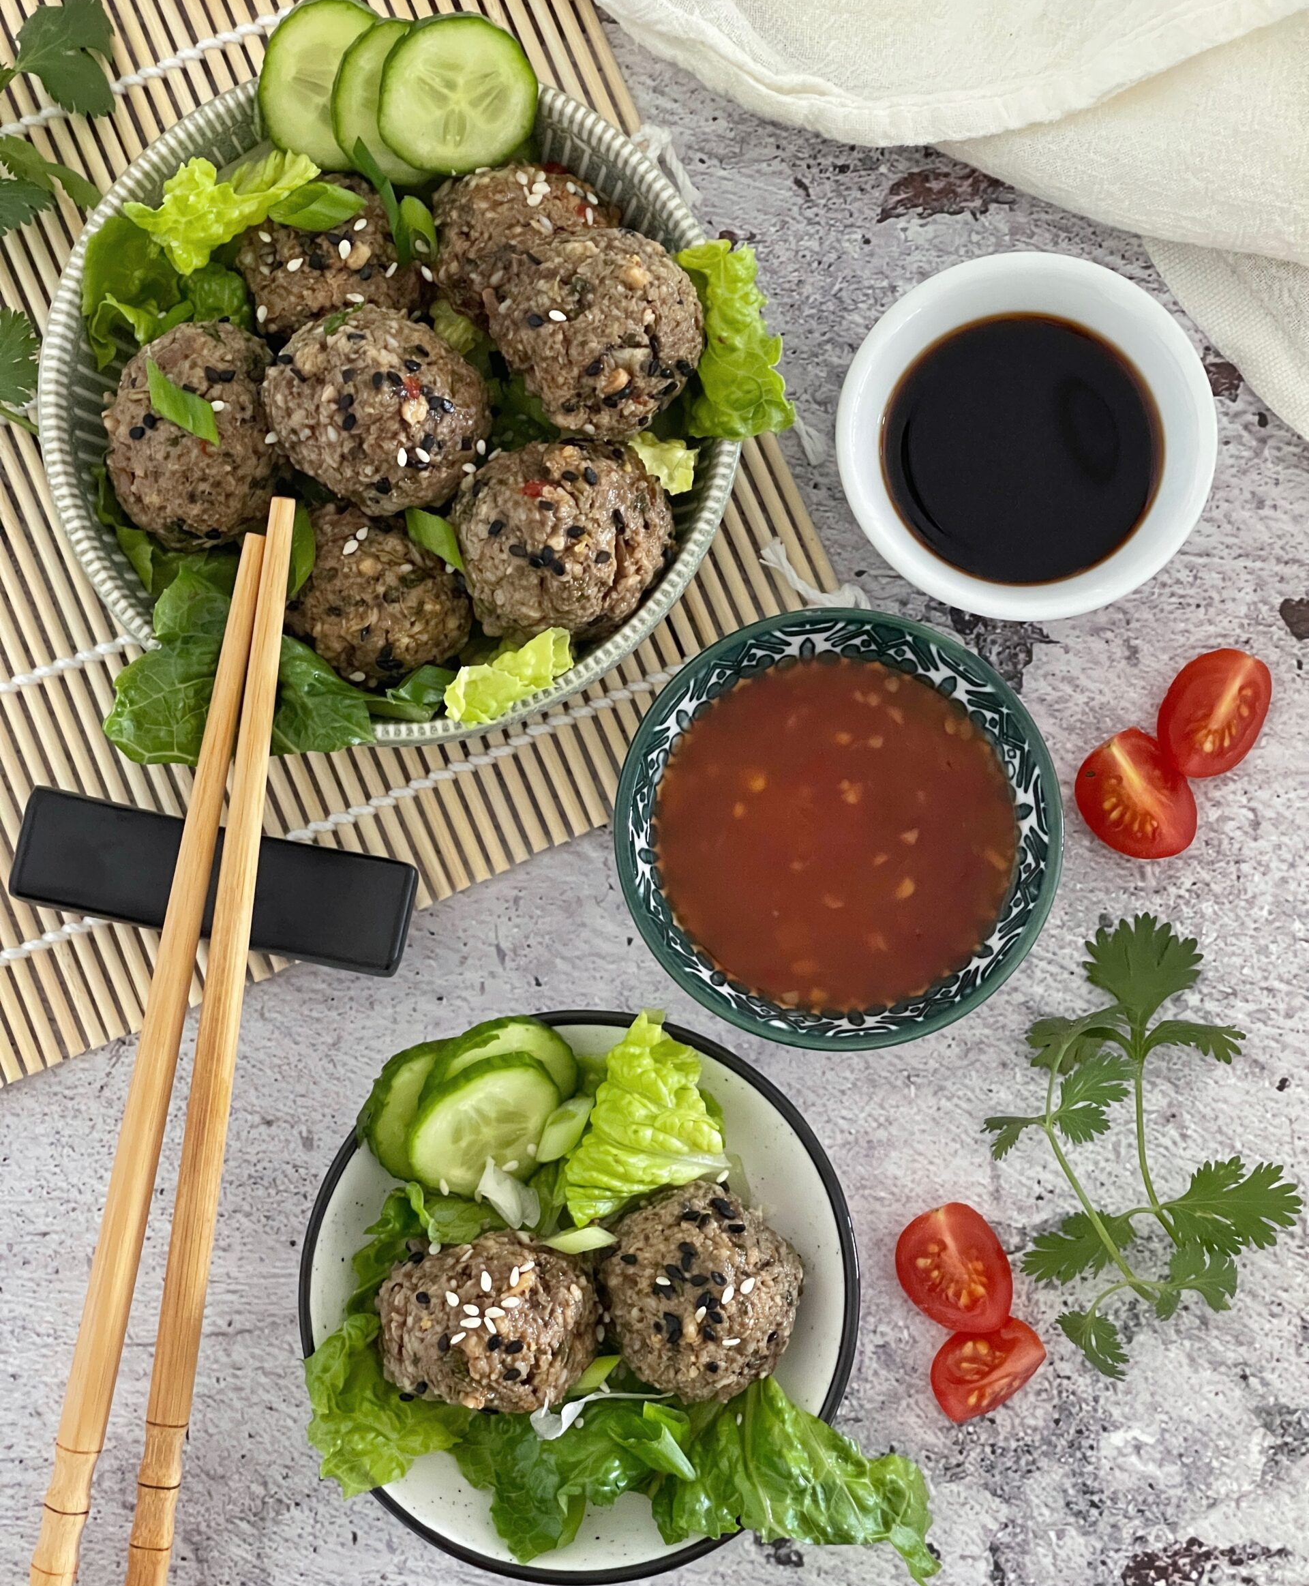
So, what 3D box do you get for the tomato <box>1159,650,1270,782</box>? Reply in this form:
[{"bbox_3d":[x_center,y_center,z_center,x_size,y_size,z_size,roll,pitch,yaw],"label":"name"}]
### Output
[{"bbox_3d":[0.111,-0.016,0.640,0.020,0.015,0.026,28,83,6],"label":"tomato"}]

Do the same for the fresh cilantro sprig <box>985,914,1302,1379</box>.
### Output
[{"bbox_3d":[0.095,0.069,0.627,0.058,0.016,0.088,-8,81,0],"label":"fresh cilantro sprig"}]

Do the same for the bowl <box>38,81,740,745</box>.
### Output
[{"bbox_3d":[-0.048,-0.071,0.629,0.132,0.053,0.132,0,81,1],"label":"bowl"}]

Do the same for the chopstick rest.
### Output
[{"bbox_3d":[-0.083,0.017,0.609,0.073,0.013,0.021,10,80,3],"label":"chopstick rest"}]

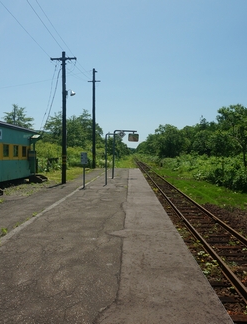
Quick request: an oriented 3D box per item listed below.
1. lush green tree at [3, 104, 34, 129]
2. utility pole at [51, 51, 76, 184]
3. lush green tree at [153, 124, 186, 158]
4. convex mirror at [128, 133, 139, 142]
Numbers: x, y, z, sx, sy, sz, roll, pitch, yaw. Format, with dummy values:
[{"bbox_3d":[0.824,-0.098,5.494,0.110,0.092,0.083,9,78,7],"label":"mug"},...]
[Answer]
[{"bbox_3d":[-11.727,-2.674,36.000,3.800,7.370,3.800,0,1,2],"label":"lush green tree"},{"bbox_3d":[-3.381,-2.488,18.400,1.450,7.500,0.300,0,1,2],"label":"utility pole"},{"bbox_3d":[8.765,-2.978,62.000,6.300,8.330,6.300,0,1,2],"label":"lush green tree"},{"bbox_3d":[0.716,-1.652,22.400,0.730,0.570,0.150,0,1,-2],"label":"convex mirror"}]

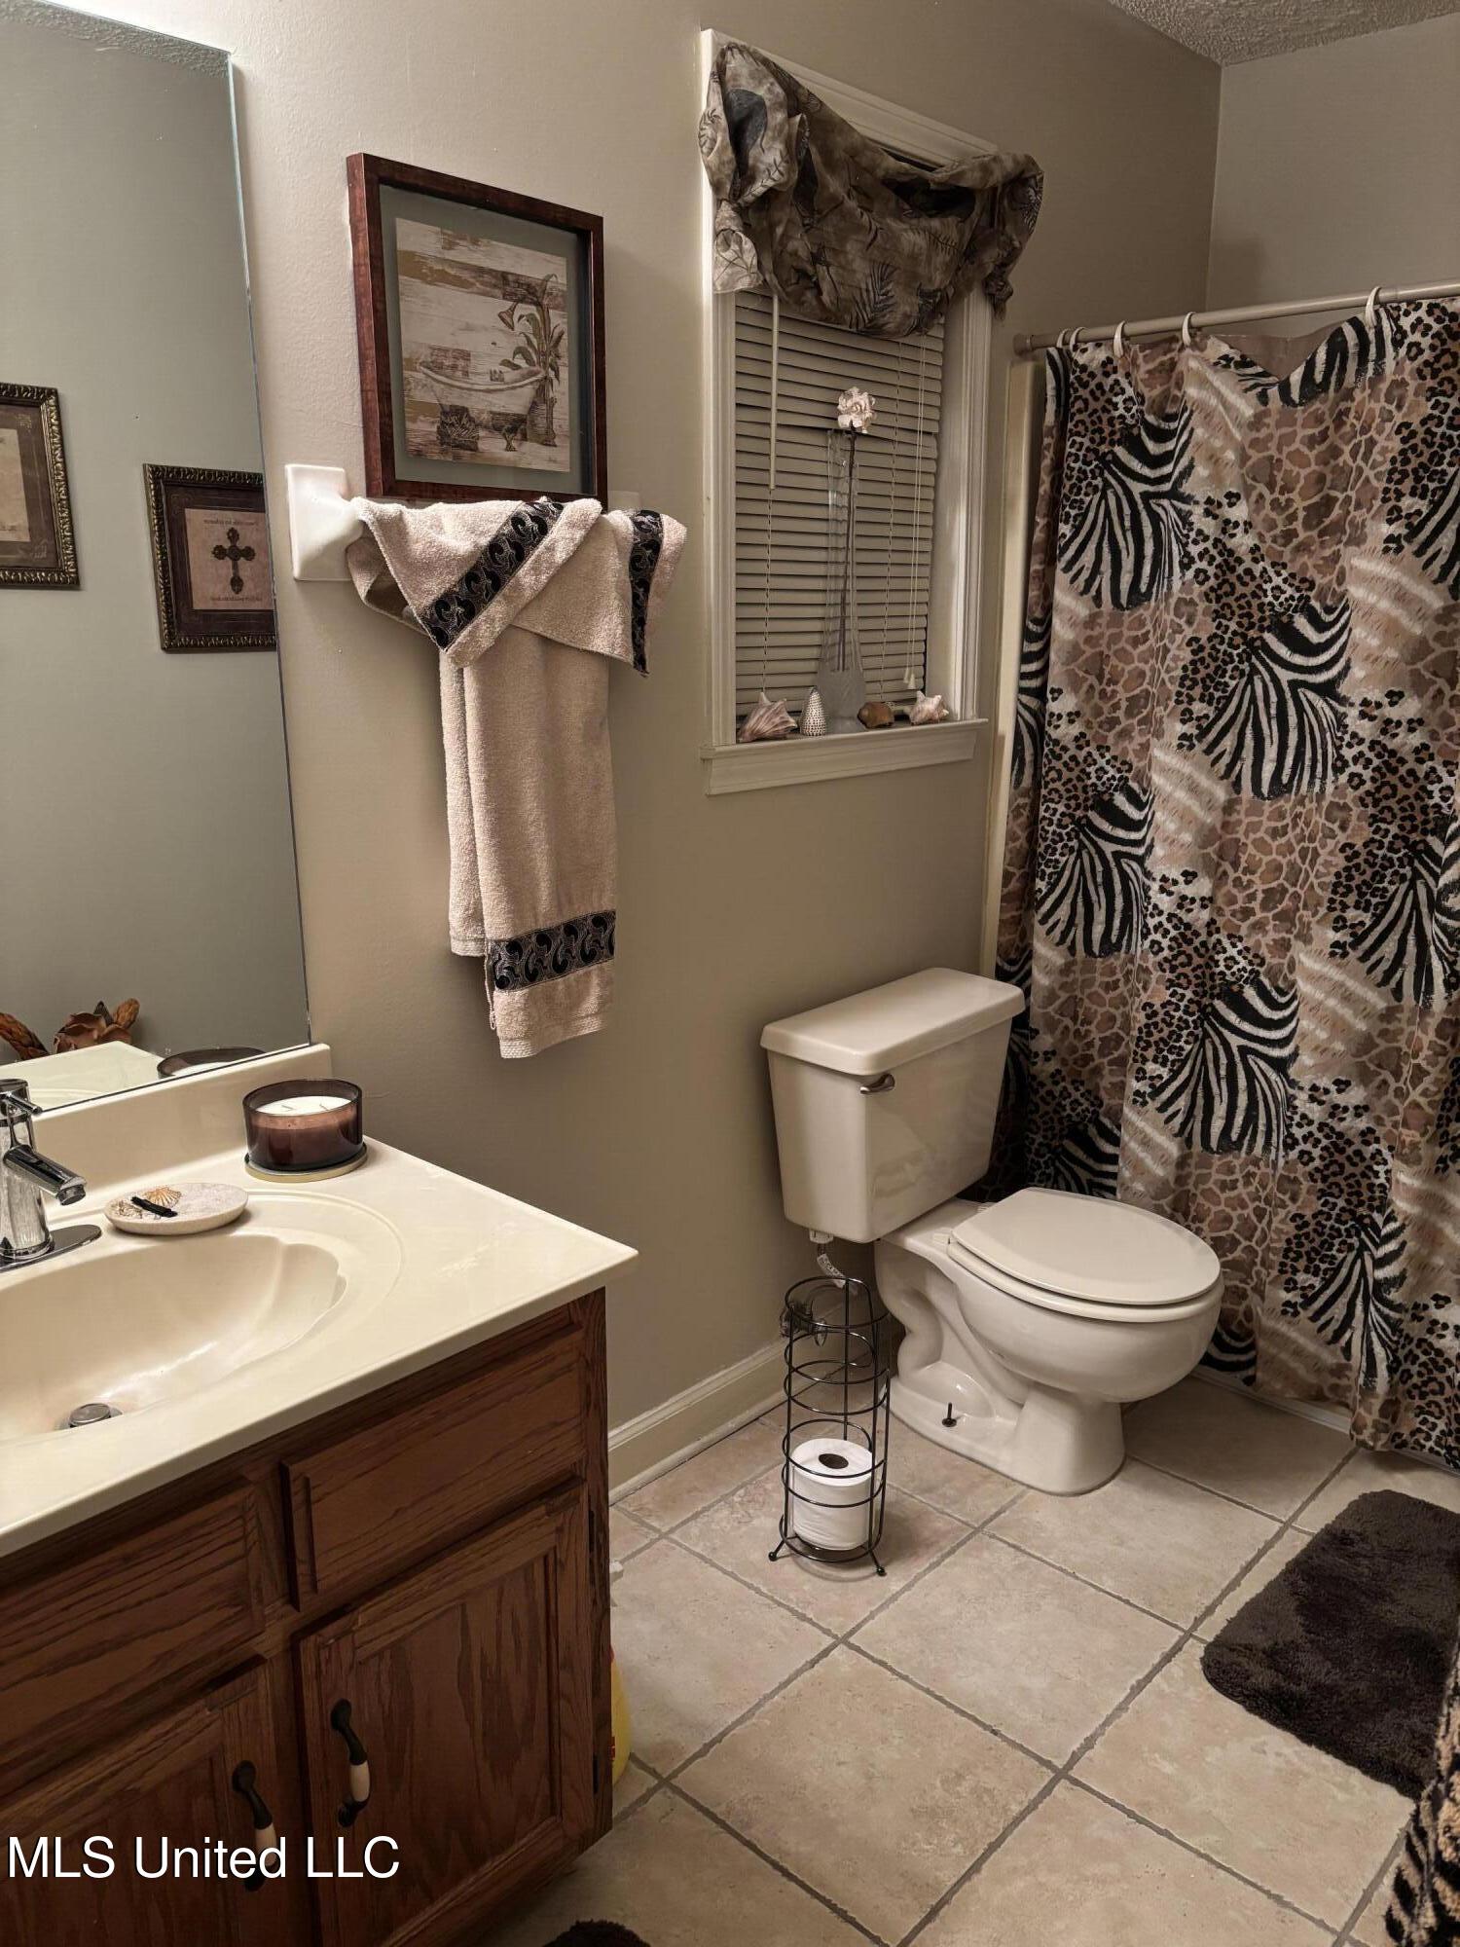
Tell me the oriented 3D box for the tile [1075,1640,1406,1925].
[{"bbox_3d":[0.638,0.963,1.770,0.330,0.010,0.330,13,19,41],"label":"tile"}]

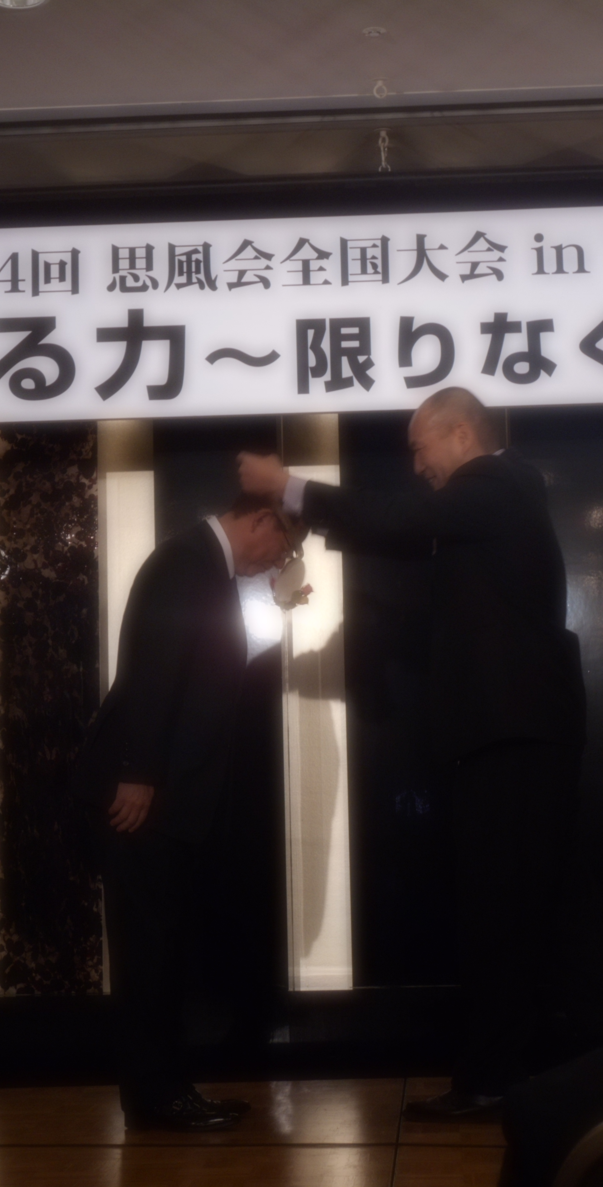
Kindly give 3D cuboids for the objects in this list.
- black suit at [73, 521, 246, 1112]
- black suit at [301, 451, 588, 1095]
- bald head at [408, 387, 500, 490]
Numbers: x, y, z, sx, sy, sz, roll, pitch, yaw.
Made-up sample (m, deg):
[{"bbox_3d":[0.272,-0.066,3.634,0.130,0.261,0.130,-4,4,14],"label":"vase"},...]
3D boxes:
[{"bbox_3d":[-0.328,0.496,4.850,0.414,1.350,0.500,-1,-6,0],"label":"black suit"},{"bbox_3d":[0.340,0.401,4.872,0.655,1.475,0.520,-2,-7,8],"label":"black suit"},{"bbox_3d":[0.357,-0.366,4.957,0.205,0.230,0.165,-15,-8,6],"label":"bald head"}]

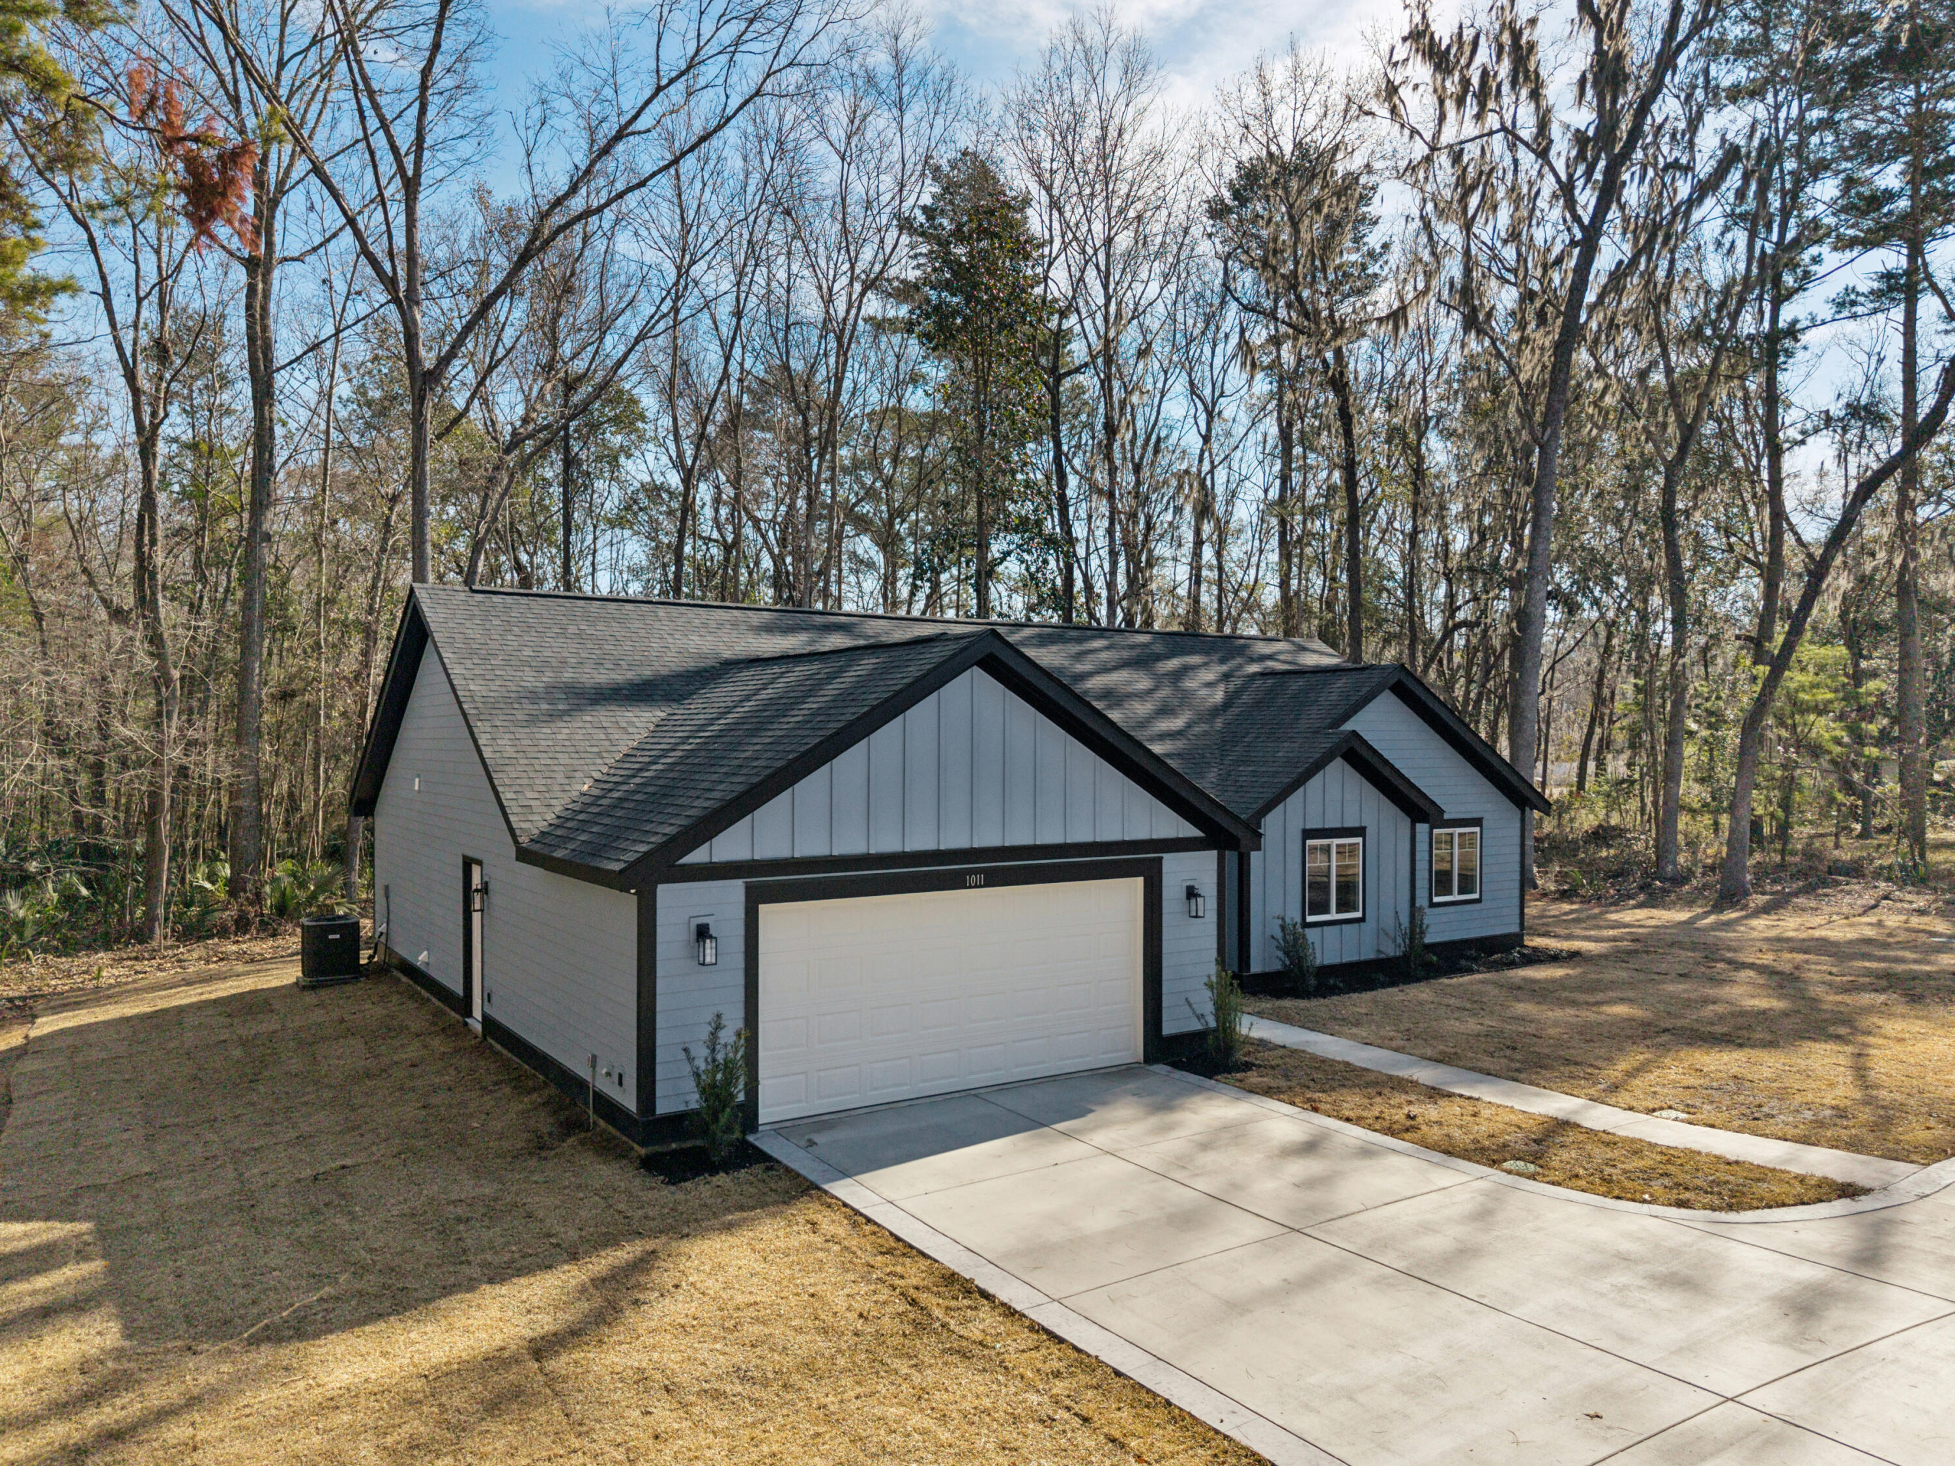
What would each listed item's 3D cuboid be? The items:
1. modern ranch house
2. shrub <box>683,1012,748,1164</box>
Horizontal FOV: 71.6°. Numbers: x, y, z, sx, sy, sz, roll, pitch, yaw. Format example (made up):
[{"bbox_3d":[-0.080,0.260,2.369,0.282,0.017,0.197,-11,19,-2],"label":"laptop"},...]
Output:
[{"bbox_3d":[0.584,0.913,22.484,18.044,5.918,14.099,0,-1,-33],"label":"modern ranch house"},{"bbox_3d":[-2.336,3.139,12.088,0.580,1.310,0.580,0,0,0],"label":"shrub"}]

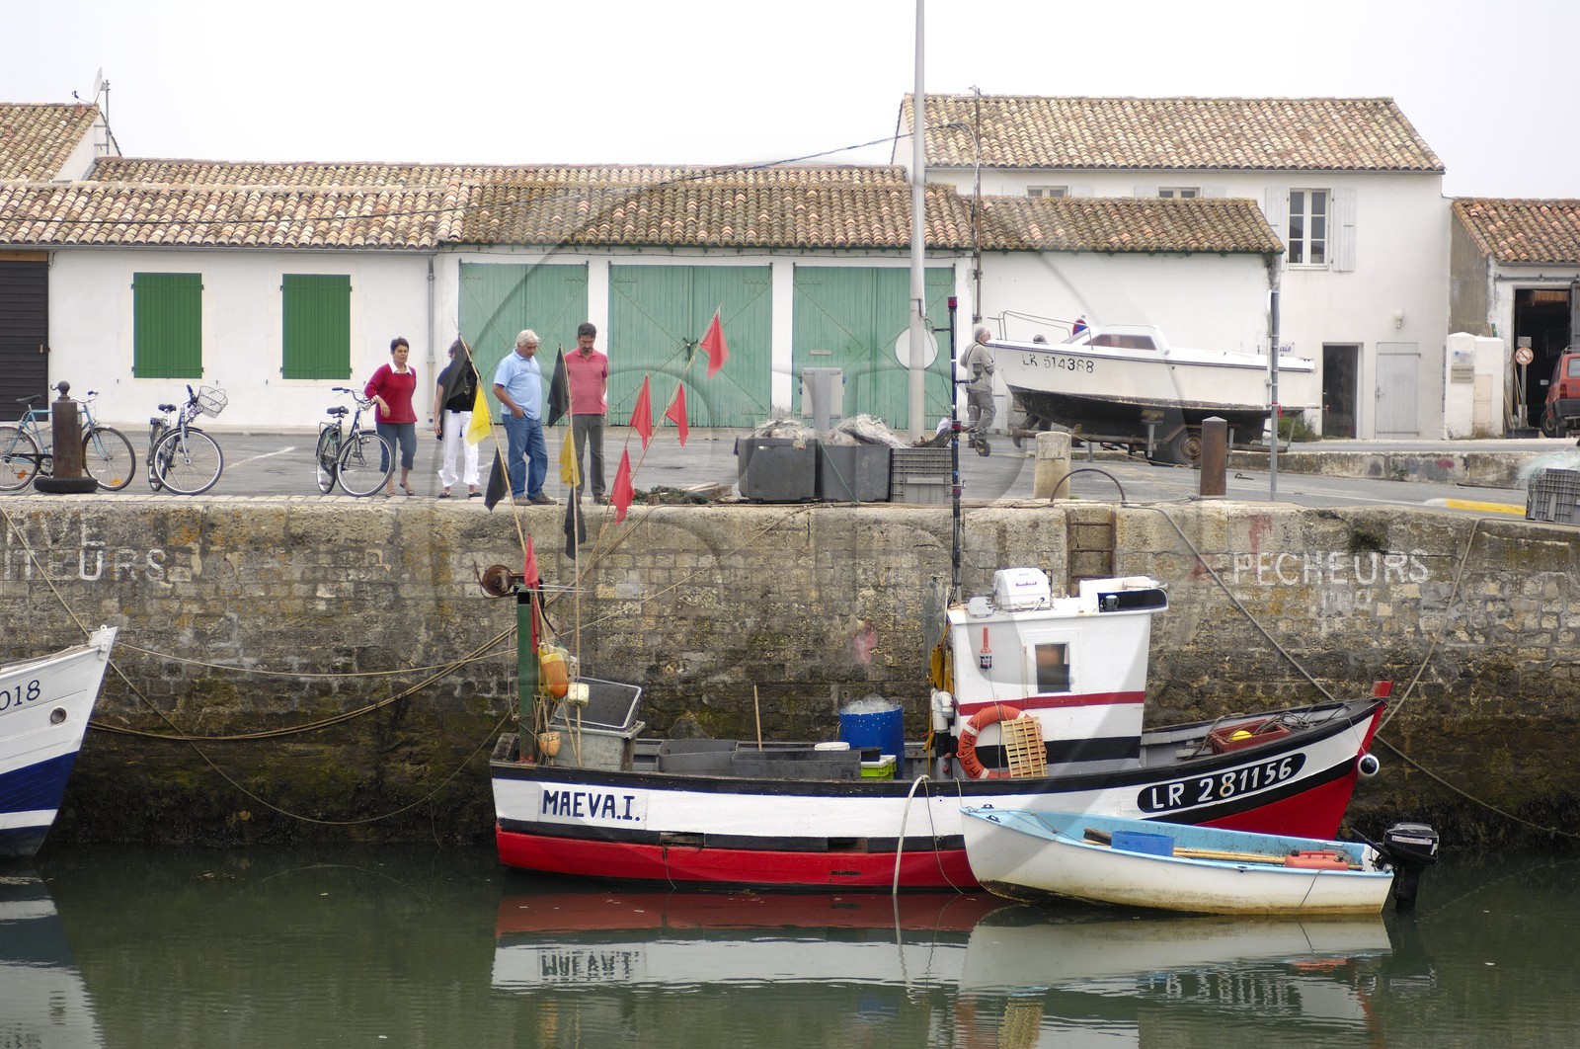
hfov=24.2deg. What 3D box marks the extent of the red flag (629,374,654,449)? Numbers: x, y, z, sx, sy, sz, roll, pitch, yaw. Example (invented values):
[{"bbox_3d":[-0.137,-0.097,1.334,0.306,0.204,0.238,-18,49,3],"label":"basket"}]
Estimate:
[{"bbox_3d":[-1.341,-1.013,33.200,0.220,0.670,0.130,0,3,0],"label":"red flag"}]

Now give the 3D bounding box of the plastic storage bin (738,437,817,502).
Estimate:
[{"bbox_3d":[-0.122,-0.555,36.826,0.740,0.610,0.740,1,3,3],"label":"plastic storage bin"}]

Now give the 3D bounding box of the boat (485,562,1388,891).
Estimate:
[{"bbox_3d":[1.370,1.890,34.600,8.350,3.050,2.550,1,3,0],"label":"boat"}]

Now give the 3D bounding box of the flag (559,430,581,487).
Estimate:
[{"bbox_3d":[-1.951,-0.585,32.600,0.200,0.500,0.120,0,3,0],"label":"flag"}]

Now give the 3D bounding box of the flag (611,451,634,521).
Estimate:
[{"bbox_3d":[-1.557,-0.358,34.400,0.220,0.670,0.150,1,3,0],"label":"flag"}]

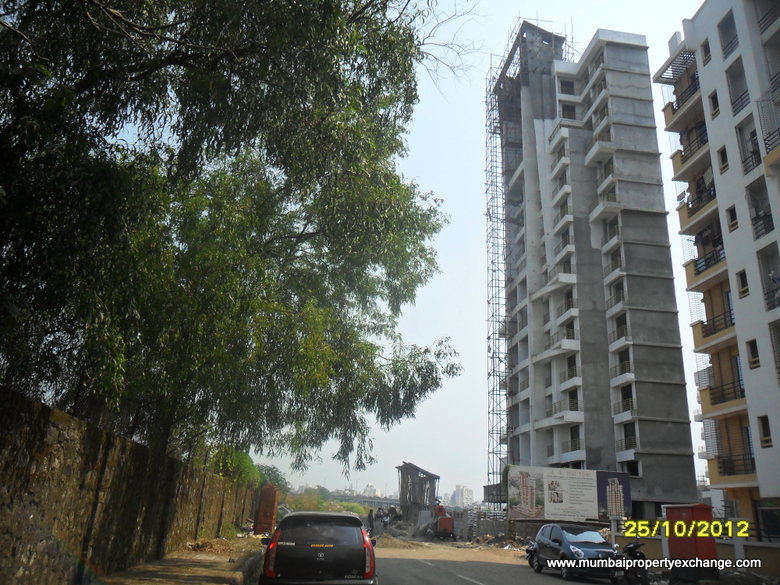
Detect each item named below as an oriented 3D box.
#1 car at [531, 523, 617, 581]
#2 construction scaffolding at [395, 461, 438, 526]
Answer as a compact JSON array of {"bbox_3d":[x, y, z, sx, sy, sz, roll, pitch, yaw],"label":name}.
[{"bbox_3d":[5.790,8.100,19.060,1.600,1.490,3.520,5,-20,-6],"label":"car"},{"bbox_3d":[2.240,16.270,47.938,3.200,5.400,2.600,5,-20,-5],"label":"construction scaffolding"}]

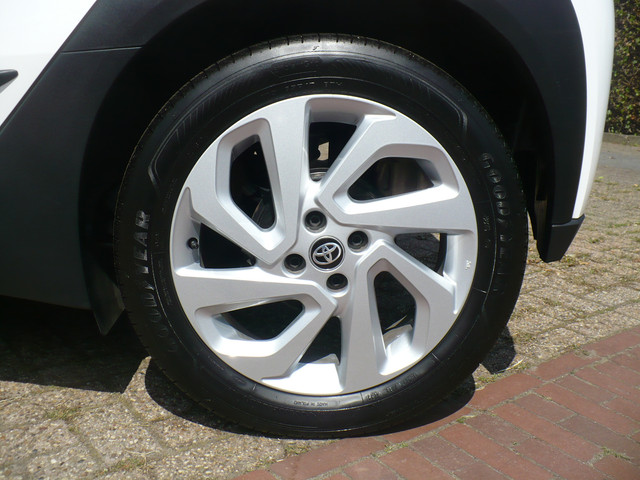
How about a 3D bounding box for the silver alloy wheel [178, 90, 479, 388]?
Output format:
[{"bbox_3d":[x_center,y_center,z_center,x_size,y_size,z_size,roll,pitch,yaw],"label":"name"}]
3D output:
[{"bbox_3d":[0.004,0.004,1.107,0.470,0.470,0.160,1,12,-5],"label":"silver alloy wheel"}]

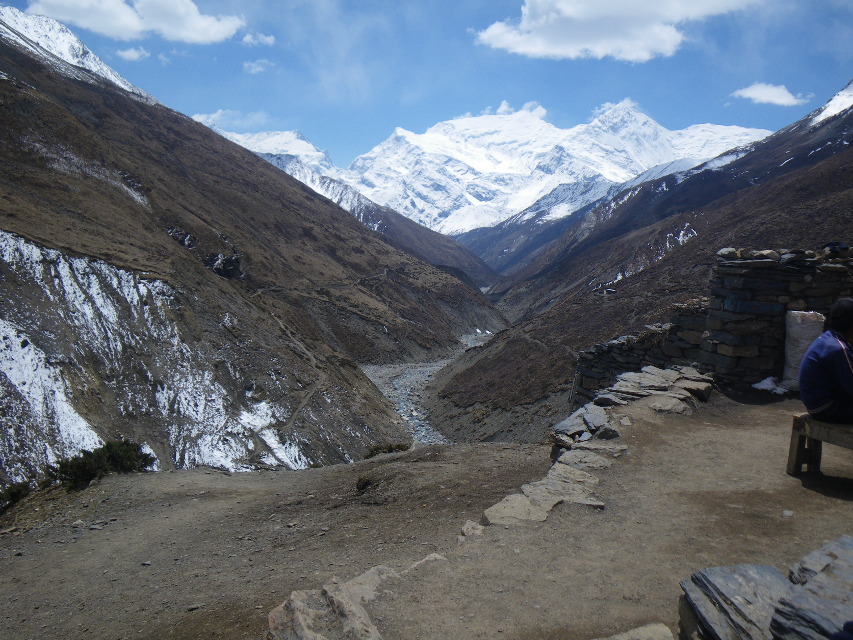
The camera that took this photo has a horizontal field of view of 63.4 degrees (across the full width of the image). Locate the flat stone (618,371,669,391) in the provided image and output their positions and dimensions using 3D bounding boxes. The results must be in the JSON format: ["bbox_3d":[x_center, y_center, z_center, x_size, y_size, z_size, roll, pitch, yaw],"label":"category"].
[{"bbox_3d":[2.249,0.625,7.150,0.340,0.065,0.530,-2,9,-15],"label":"flat stone"}]

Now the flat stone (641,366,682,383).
[{"bbox_3d":[2.513,0.581,7.400,0.270,0.060,0.500,-2,9,-13],"label":"flat stone"}]

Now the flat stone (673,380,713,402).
[{"bbox_3d":[2.693,0.719,7.000,0.363,0.130,0.388,3,8,20],"label":"flat stone"}]

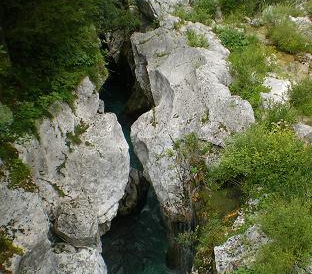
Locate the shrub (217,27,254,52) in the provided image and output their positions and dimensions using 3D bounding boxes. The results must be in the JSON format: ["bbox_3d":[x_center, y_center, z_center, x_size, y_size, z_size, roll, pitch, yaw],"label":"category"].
[{"bbox_3d":[3.064,-3.757,17.600,1.350,0.600,1.000,-3,33,0],"label":"shrub"}]

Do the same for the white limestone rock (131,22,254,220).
[{"bbox_3d":[1.011,-0.855,14.200,3.300,3.000,6.800,-3,33,0],"label":"white limestone rock"}]

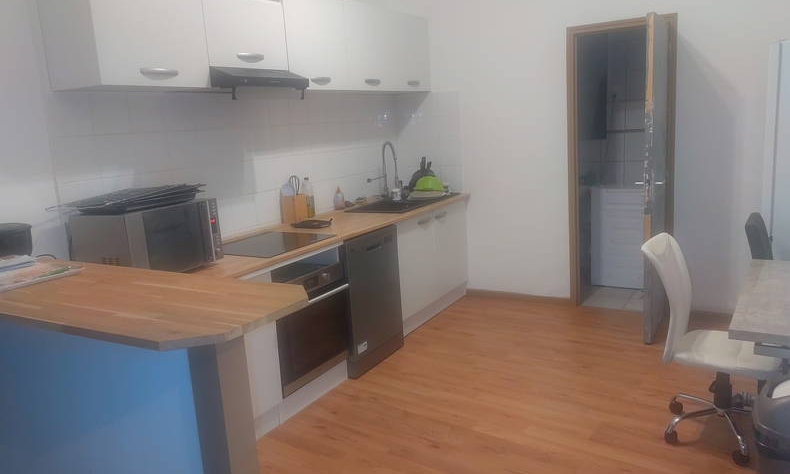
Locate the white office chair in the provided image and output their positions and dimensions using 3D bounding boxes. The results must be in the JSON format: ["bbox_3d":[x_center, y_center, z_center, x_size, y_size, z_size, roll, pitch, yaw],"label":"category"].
[{"bbox_3d":[1.406,0.440,2.689,0.570,0.925,0.510,3,12,31],"label":"white office chair"}]

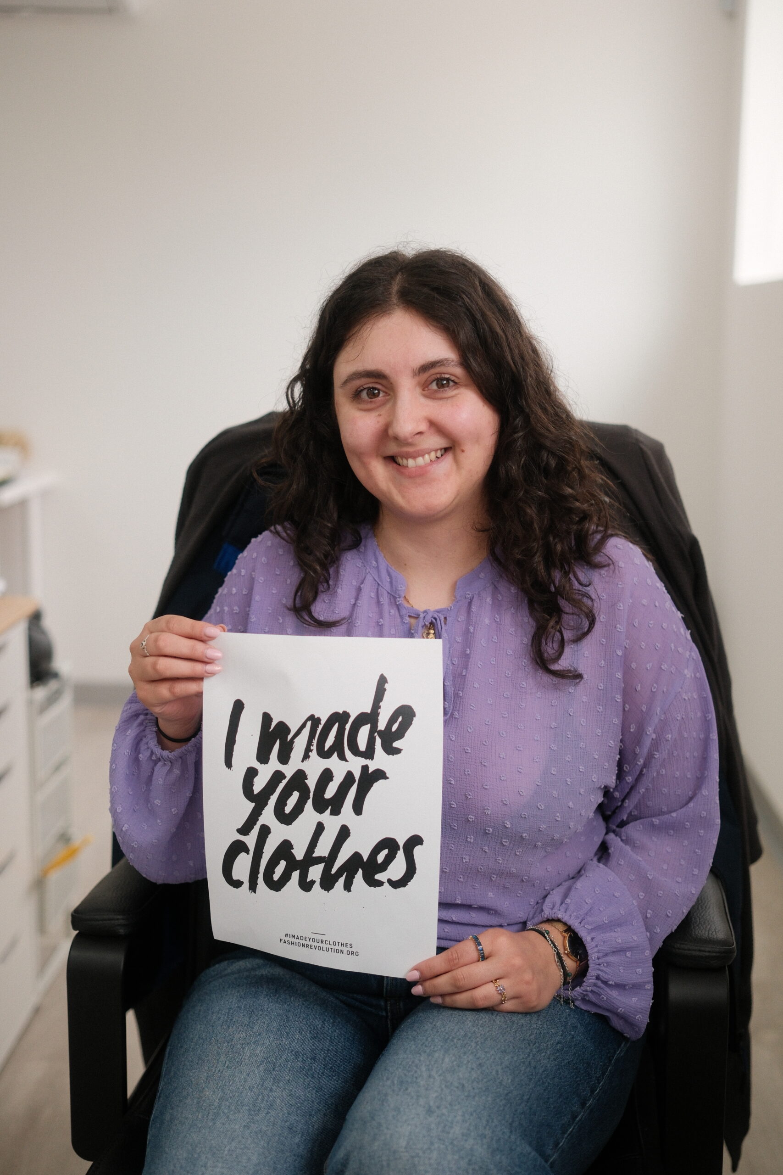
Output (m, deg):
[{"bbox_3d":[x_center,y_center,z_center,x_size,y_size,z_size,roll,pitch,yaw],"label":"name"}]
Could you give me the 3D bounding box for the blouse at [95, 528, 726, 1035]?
[{"bbox_3d":[0.032,0.167,1.579,0.560,0.450,0.350,1,8,9],"label":"blouse"}]

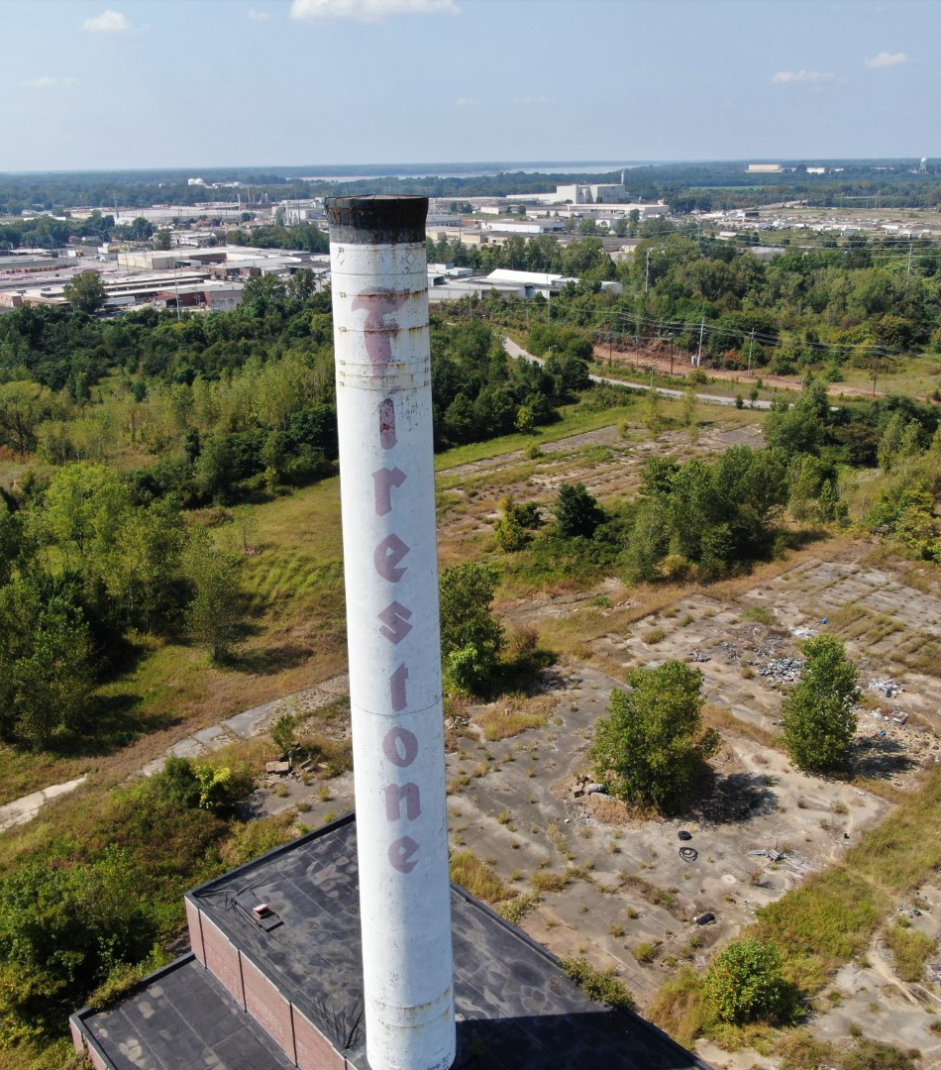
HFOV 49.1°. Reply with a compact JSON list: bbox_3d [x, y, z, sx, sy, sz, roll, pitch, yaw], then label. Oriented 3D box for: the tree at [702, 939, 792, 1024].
[{"bbox_3d":[23.810,38.400,88.710,7.420,5.620,7.050,6,21,17],"label":"tree"}]

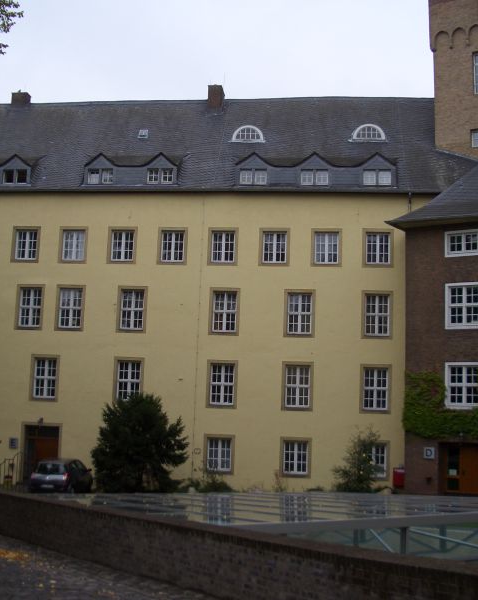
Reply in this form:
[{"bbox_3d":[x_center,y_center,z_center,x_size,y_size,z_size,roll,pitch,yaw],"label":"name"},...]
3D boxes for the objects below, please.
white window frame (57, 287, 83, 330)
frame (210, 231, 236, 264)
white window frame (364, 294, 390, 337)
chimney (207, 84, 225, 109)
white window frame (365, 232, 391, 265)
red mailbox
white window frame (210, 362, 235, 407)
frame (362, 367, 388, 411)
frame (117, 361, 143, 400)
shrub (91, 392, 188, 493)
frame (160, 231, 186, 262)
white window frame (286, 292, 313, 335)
[{"bbox_3d":[-8.391,0.396,40.321,1.152,1.979,0.130,1,-7,8],"label":"white window frame"},{"bbox_3d":[-0.732,-2.534,38.682,1.120,1.540,0.150,1,-7,8],"label":"frame"},{"bbox_3d":[6.390,0.733,37.269,1.120,1.970,0.150,1,-7,8],"label":"white window frame"},{"bbox_3d":[-1.284,-11.584,47.148,0.875,1.465,1.100,1,-7,8],"label":"chimney"},{"bbox_3d":[6.610,-2.468,38.494,1.135,1.537,0.130,1,-7,8],"label":"white window frame"},{"bbox_3d":[7.115,7.900,35.955,0.500,0.900,0.360,1,-7,8],"label":"red mailbox"},{"bbox_3d":[-0.800,4.024,38.780,1.140,1.977,0.130,1,-7,8],"label":"white window frame"},{"bbox_3d":[6.160,4.017,36.411,1.066,1.902,0.180,1,-7,8],"label":"frame"},{"bbox_3d":[-5.203,3.886,38.472,1.120,1.970,0.150,1,-7,8],"label":"frame"},{"bbox_3d":[-4.592,6.577,36.320,4.300,4.860,4.100,1,-7,8],"label":"shrub"},{"bbox_3d":[-3.114,-2.531,38.453,1.118,1.520,0.180,1,-7,8],"label":"frame"},{"bbox_3d":[2.996,0.667,39.777,1.156,2.030,0.150,1,-7,8],"label":"white window frame"}]

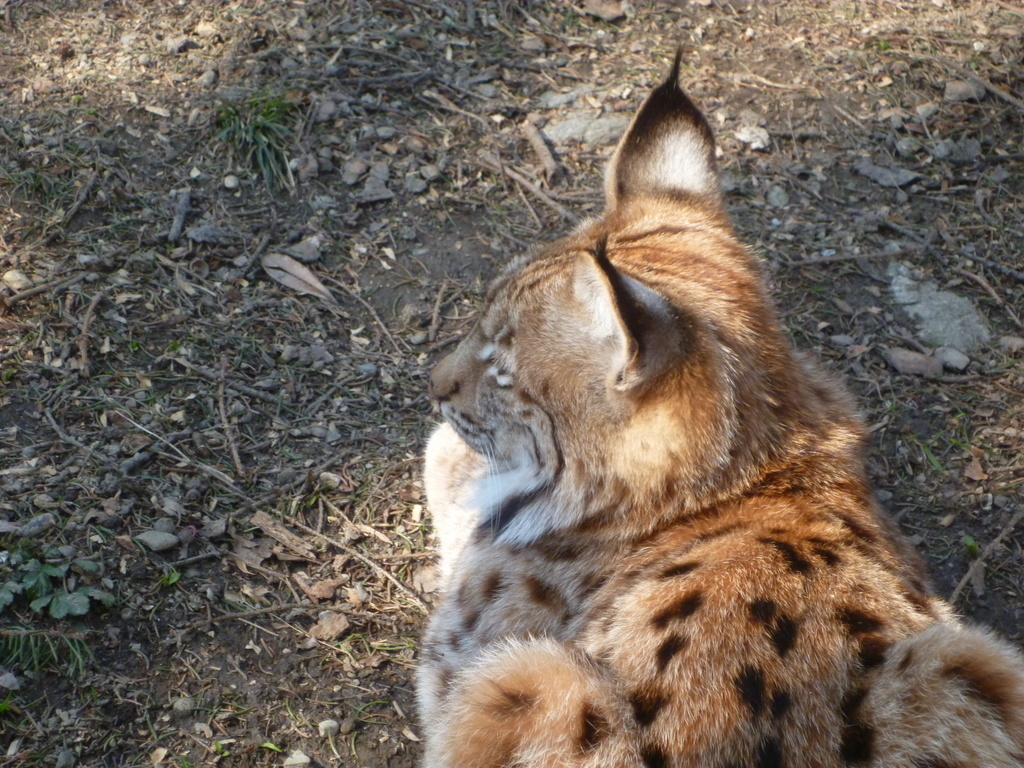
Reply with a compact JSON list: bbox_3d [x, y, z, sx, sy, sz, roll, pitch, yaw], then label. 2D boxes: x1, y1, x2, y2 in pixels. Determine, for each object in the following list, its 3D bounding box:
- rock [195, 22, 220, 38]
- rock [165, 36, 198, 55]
[{"bbox_3d":[-0.284,-0.330,3.861,0.024,0.010,0.014,0,43,0],"label":"rock"},{"bbox_3d":[-0.288,-0.295,3.607,0.030,0.014,0.019,0,42,0],"label":"rock"}]

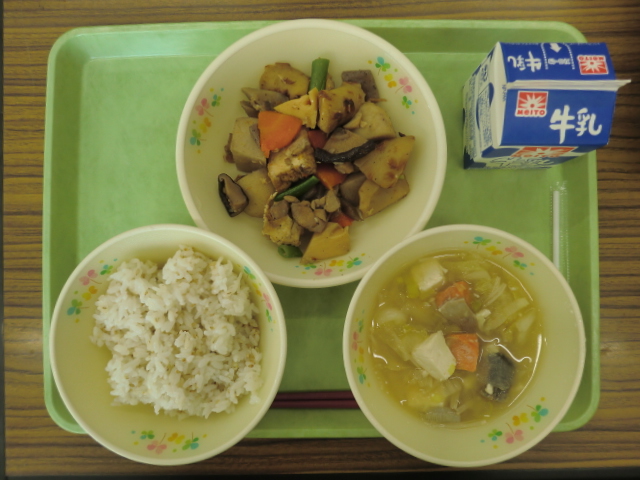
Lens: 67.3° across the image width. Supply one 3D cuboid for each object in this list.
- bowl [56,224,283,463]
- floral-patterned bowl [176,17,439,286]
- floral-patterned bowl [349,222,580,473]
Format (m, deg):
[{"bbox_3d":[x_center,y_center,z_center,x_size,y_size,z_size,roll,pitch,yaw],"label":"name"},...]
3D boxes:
[{"bbox_3d":[-0.086,0.060,0.301,0.136,0.057,0.136,0,88,1],"label":"bowl"},{"bbox_3d":[-0.005,-0.052,0.310,0.162,0.045,0.162,0,88,1],"label":"floral-patterned bowl"},{"bbox_3d":[0.081,0.060,0.298,0.135,0.057,0.135,0,88,1],"label":"floral-patterned bowl"}]

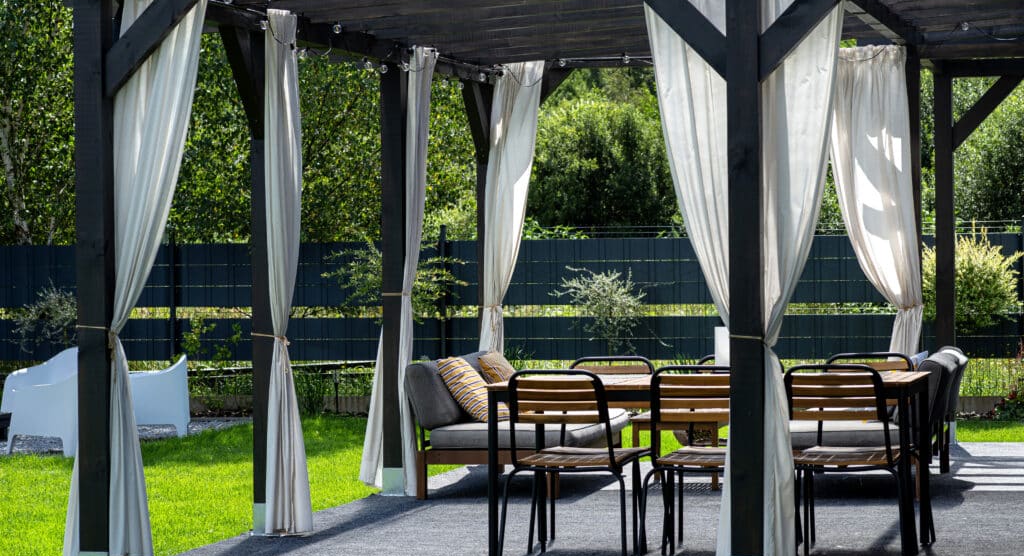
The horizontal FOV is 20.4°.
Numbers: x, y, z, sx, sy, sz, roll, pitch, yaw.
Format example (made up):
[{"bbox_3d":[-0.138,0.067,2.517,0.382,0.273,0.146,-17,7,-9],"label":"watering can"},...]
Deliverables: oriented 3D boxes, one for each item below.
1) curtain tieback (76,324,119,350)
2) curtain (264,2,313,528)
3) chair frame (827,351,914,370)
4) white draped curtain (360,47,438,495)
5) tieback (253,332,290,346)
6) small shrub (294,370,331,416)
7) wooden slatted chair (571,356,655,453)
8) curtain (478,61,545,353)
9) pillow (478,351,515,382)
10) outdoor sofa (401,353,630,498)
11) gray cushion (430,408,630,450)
[{"bbox_3d":[-1.614,0.233,11.103,0.150,0.105,0.150,-1,0,13],"label":"curtain tieback"},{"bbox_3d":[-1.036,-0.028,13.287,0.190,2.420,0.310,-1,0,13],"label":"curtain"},{"bbox_3d":[1.528,0.755,12.259,0.540,0.820,0.660,-1,0,13],"label":"chair frame"},{"bbox_3d":[-0.626,-0.043,15.635,0.350,2.420,0.450,-1,0,13],"label":"white draped curtain"},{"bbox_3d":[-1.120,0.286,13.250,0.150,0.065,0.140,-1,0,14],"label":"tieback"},{"bbox_3d":[-1.869,1.071,26.400,0.360,0.430,0.330,-1,0,0],"label":"small shrub"},{"bbox_3d":[0.374,0.768,12.480,0.540,0.820,0.660,-1,0,13],"label":"wooden slatted chair"},{"bbox_3d":[-0.033,-0.094,17.300,0.430,2.420,0.210,-1,0,14],"label":"curtain"},{"bbox_3d":[0.028,0.622,16.219,0.150,0.440,0.460,-39,-8,10],"label":"pillow"},{"bbox_3d":[0.084,0.797,15.961,0.880,0.740,1.930,-1,0,13],"label":"outdoor sofa"},{"bbox_3d":[0.110,0.833,15.714,0.750,0.120,1.530,-1,0,13],"label":"gray cushion"}]

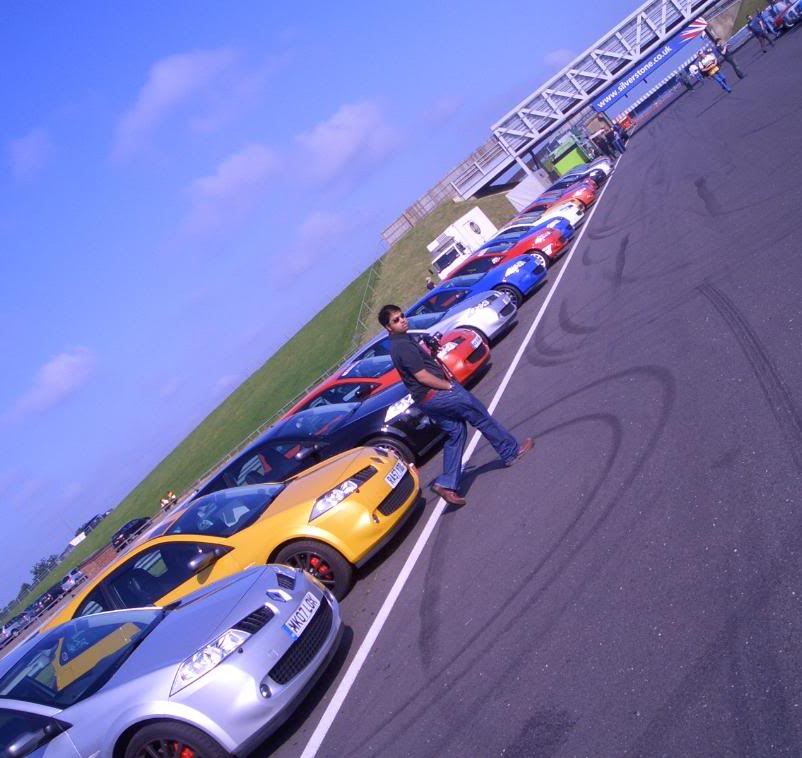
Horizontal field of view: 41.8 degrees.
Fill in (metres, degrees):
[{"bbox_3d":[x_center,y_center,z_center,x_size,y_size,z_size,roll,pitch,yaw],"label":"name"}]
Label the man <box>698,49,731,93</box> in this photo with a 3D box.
[{"bbox_3d":[11.101,-10.888,37.200,0.620,1.790,0.420,-39,3,23],"label":"man"}]

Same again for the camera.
[{"bbox_3d":[0.277,-0.311,8.950,0.170,0.150,0.140,-39,3,10],"label":"camera"}]

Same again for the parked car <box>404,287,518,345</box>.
[{"bbox_3d":[0.180,-0.323,18.735,4.230,1.440,1.820,-39,3,20],"label":"parked car"}]

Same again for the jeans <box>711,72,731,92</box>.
[{"bbox_3d":[11.318,-10.559,37.100,0.400,0.920,0.300,-39,3,23],"label":"jeans"}]

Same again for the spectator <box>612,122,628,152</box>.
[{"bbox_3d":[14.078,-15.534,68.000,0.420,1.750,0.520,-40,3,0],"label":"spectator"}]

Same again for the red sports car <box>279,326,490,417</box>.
[{"bbox_3d":[-0.604,0.480,16.365,4.230,1.440,1.790,-38,3,21],"label":"red sports car"}]

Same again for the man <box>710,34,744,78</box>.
[{"bbox_3d":[12.064,-11.813,38.700,0.520,1.750,0.520,-39,3,15],"label":"man"}]

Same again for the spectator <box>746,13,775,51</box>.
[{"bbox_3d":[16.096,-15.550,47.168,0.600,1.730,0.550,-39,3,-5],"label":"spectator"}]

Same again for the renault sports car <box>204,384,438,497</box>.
[{"bbox_3d":[-1.129,1.150,12.925,4.230,1.440,1.820,-39,3,19],"label":"renault sports car"}]

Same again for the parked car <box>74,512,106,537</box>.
[{"bbox_3d":[-48.227,22.807,164.541,4.300,1.600,1.800,-38,3,20],"label":"parked car"}]

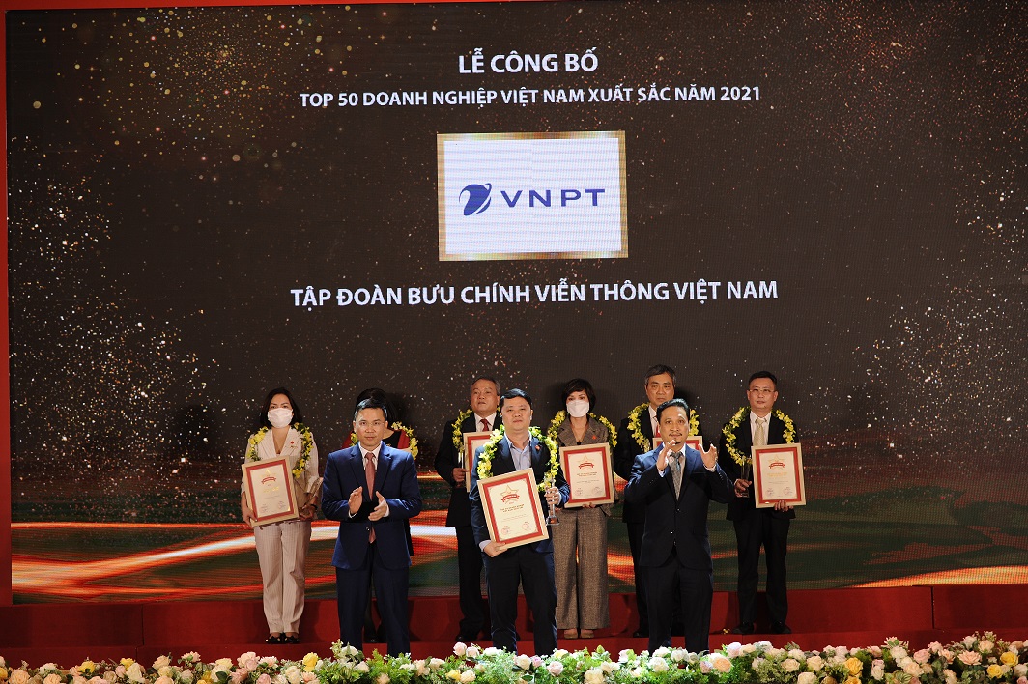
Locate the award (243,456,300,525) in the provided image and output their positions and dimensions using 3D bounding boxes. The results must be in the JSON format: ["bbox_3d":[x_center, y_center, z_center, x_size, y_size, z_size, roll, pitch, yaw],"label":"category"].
[{"bbox_3d":[-1.498,0.919,14.400,0.305,0.385,0.025,-10,-3,-1],"label":"award"}]

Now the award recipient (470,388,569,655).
[{"bbox_3d":[0.041,1.127,13.250,0.560,1.720,0.430,-1,-3,0],"label":"award recipient"}]

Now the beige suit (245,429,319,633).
[{"bbox_3d":[-1.444,1.178,14.600,0.470,1.300,0.360,-1,-2,0],"label":"beige suit"}]

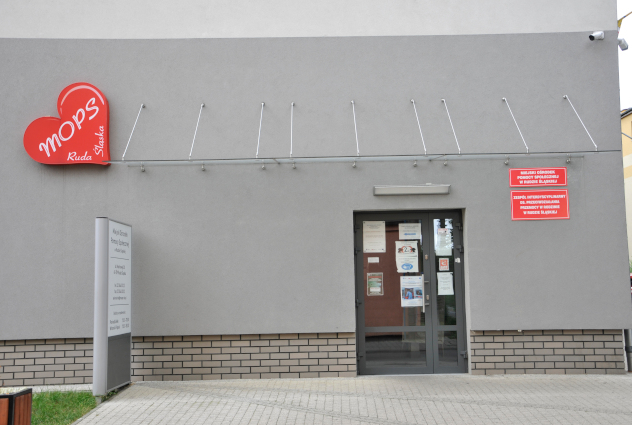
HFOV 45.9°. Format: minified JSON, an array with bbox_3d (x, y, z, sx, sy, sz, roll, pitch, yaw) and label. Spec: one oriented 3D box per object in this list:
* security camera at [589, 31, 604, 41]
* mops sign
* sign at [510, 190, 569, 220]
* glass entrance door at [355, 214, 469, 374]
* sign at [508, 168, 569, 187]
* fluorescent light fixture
[{"bbox_3d":[3.688,-2.319,9.787,0.220,0.100,0.090,-22,6,-29],"label":"security camera"},{"bbox_3d":[-3.254,-1.154,9.773,1.103,1.079,0.130,-1,-5,0],"label":"mops sign"},{"bbox_3d":[2.908,-0.095,9.677,0.747,0.387,0.025,-1,-5,0],"label":"sign"},{"bbox_3d":[1.255,1.049,9.840,1.476,2.138,0.090,-1,-5,0],"label":"glass entrance door"},{"bbox_3d":[2.892,-0.452,9.708,0.743,0.246,0.025,-1,-5,0],"label":"sign"},{"bbox_3d":[1.245,-0.276,9.670,0.979,0.129,0.100,-1,-5,0],"label":"fluorescent light fixture"}]

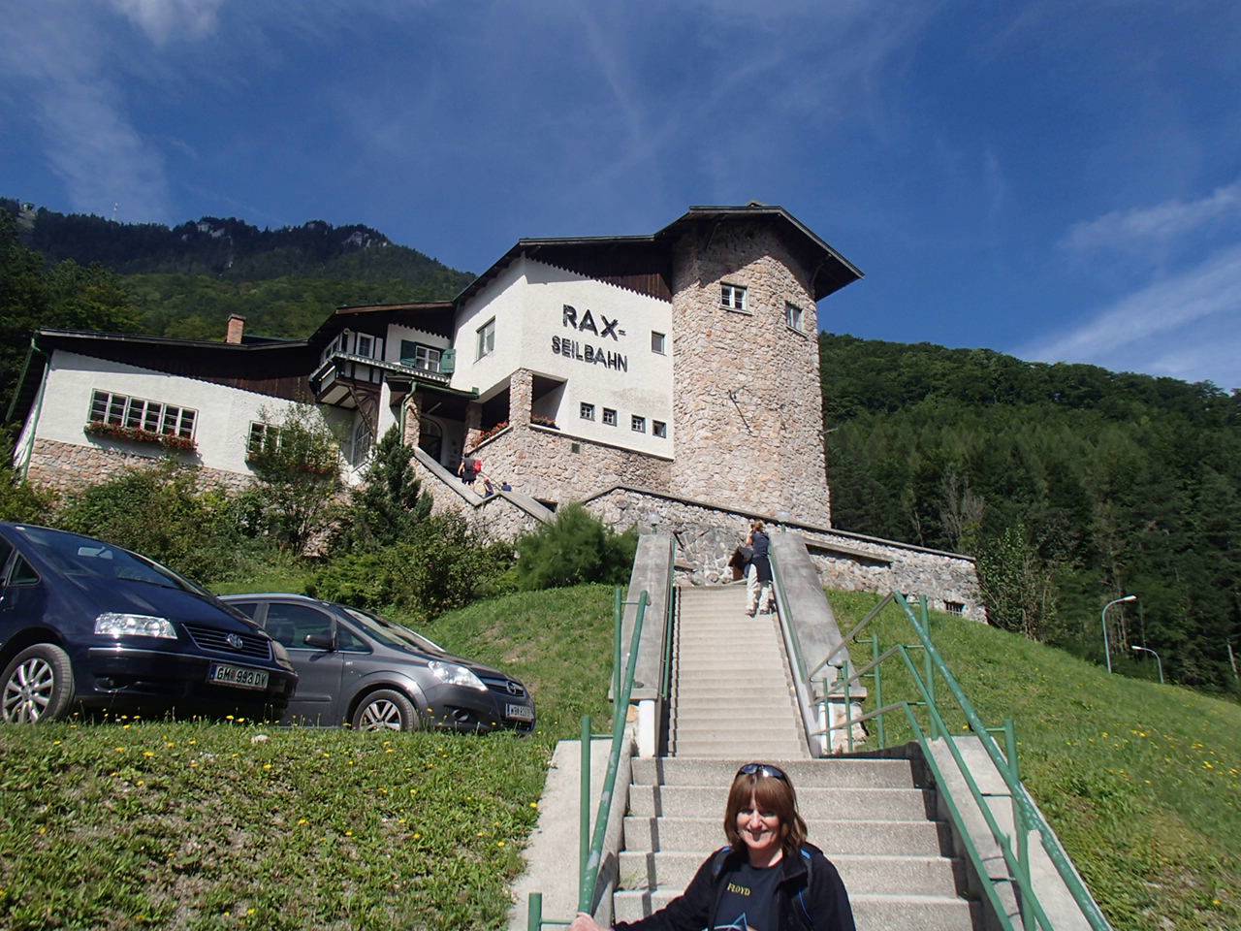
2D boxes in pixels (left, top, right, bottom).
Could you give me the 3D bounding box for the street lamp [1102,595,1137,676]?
[{"bbox_3d":[22.667,9.764,44.688,1.580,8.000,0.280,-2,-18,10],"label":"street lamp"}]

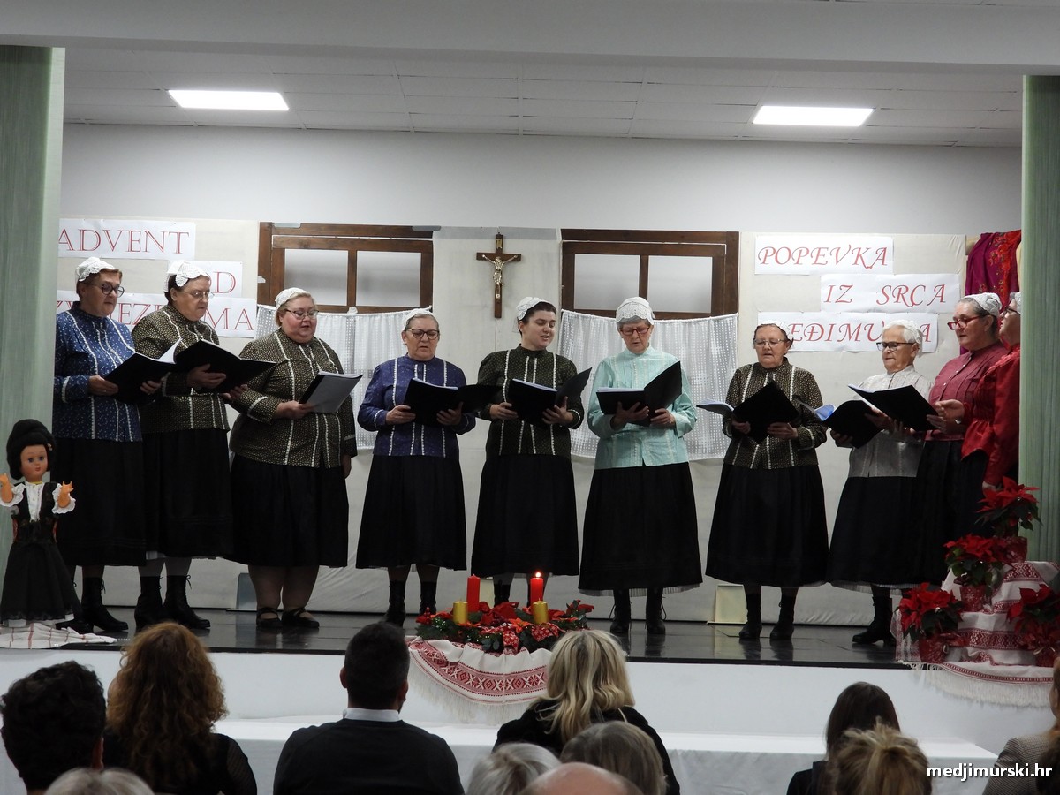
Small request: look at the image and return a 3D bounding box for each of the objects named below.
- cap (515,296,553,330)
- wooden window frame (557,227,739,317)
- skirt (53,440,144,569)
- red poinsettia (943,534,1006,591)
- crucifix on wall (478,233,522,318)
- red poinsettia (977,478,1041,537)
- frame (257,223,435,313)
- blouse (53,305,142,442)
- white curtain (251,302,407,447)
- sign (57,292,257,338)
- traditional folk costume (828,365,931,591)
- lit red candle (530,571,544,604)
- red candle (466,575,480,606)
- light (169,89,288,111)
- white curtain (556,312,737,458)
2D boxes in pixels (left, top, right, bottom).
[{"bbox_3d":[0.015,-0.428,13.077,0.165,0.155,0.180,3,-3,-30],"label":"cap"},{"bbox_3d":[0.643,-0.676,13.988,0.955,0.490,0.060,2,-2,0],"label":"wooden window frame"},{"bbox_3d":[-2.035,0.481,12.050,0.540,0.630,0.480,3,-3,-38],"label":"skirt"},{"bbox_3d":[1.877,0.699,10.983,0.250,0.235,0.250,2,-2,0],"label":"red poinsettia"},{"bbox_3d":[-0.166,-0.663,14.212,0.240,0.465,0.050,2,-2,0],"label":"crucifix on wall"},{"bbox_3d":[2.136,0.490,11.600,0.285,0.270,0.280,2,-2,0],"label":"red poinsettia"},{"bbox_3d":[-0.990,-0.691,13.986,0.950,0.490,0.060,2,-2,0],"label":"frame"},{"bbox_3d":[-2.010,-0.112,12.000,0.500,0.640,0.420,3,-3,-38],"label":"blouse"},{"bbox_3d":[-0.999,-0.106,13.924,0.930,0.770,0.060,2,-2,0],"label":"white curtain"},{"bbox_3d":[-2.084,-0.454,14.233,1.180,0.212,0.010,2,-2,0],"label":"sign"},{"bbox_3d":[1.641,0.375,12.197,0.510,1.050,0.440,0,-3,30],"label":"traditional folk costume"},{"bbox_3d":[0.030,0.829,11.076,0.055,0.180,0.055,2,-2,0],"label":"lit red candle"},{"bbox_3d":[-0.245,0.853,11.350,0.054,0.162,0.054,2,-2,0],"label":"red candle"},{"bbox_3d":[-1.549,-1.540,13.396,0.600,0.050,0.600,2,-2,0],"label":"light"},{"bbox_3d":[0.648,-0.060,14.192,0.980,0.810,0.060,2,-2,0],"label":"white curtain"}]

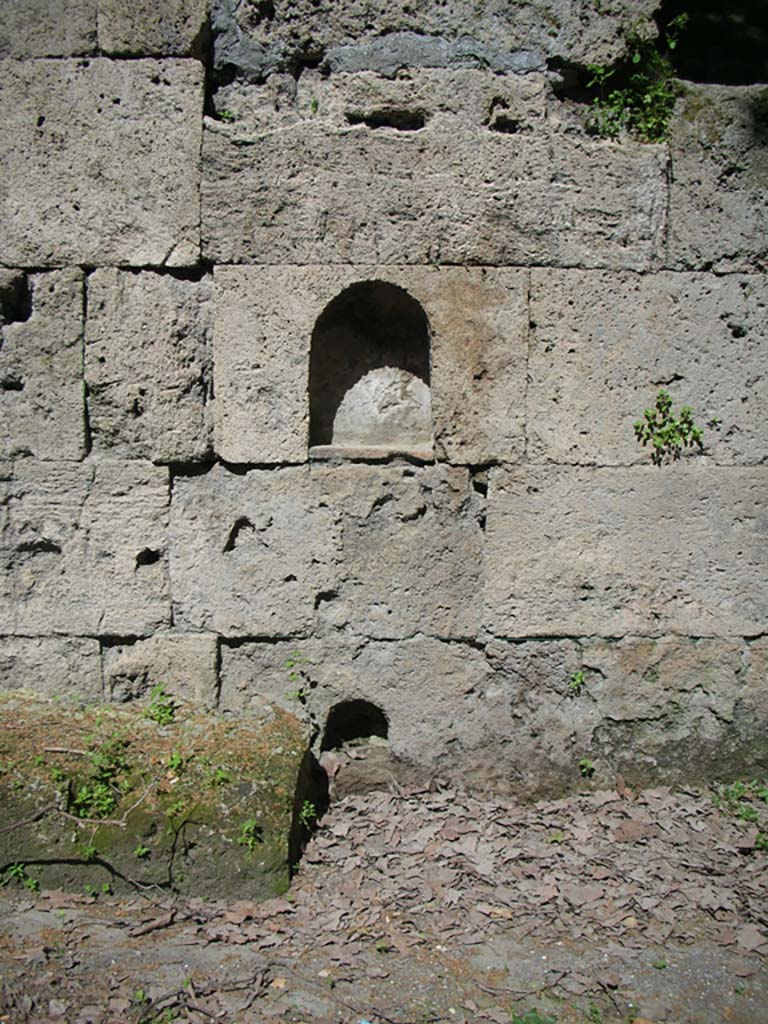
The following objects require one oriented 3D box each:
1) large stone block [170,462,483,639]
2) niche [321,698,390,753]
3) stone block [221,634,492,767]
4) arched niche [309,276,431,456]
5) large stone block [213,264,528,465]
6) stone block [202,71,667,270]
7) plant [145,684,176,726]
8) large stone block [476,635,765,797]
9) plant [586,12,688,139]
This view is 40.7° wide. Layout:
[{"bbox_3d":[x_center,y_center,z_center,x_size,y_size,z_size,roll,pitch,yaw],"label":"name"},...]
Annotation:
[{"bbox_3d":[-0.222,0.131,4.233,1.215,0.678,0.450,1,4,-1],"label":"large stone block"},{"bbox_3d":[-0.112,0.828,4.189,0.271,0.216,0.250,1,4,-1],"label":"niche"},{"bbox_3d":[-0.125,0.751,4.283,1.046,0.563,0.450,1,4,-1],"label":"stone block"},{"bbox_3d":[-0.053,-0.558,4.086,0.473,0.666,0.280,1,4,-1],"label":"arched niche"},{"bbox_3d":[-0.053,-0.581,4.179,1.203,0.750,0.450,1,4,-1],"label":"large stone block"},{"bbox_3d":[0.189,-1.306,4.126,1.753,0.733,0.450,1,4,-1],"label":"stone block"},{"bbox_3d":[-0.817,0.699,3.843,0.109,0.134,0.120,1,4,-1],"label":"plant"},{"bbox_3d":[0.932,0.790,4.301,1.130,0.646,0.450,1,4,-1],"label":"large stone block"},{"bbox_3d":[0.930,-1.607,3.947,0.362,0.453,0.280,1,4,-1],"label":"plant"}]

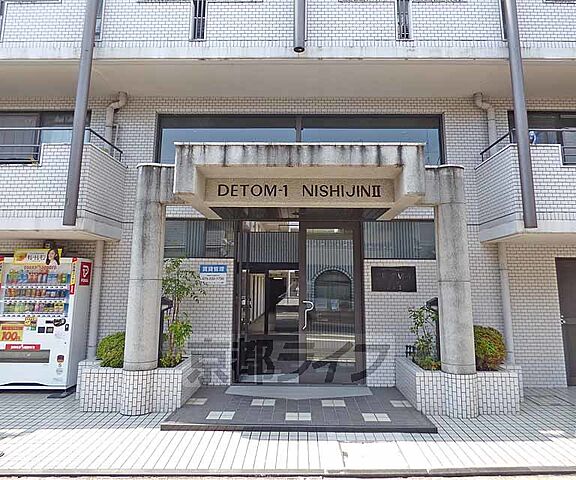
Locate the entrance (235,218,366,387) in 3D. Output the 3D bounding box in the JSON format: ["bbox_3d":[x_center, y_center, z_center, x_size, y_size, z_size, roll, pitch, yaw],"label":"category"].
[{"bbox_3d":[0.170,0.936,5.422,2.018,2.505,0.180,0,-8,1],"label":"entrance"}]

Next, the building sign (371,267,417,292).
[{"bbox_3d":[1.637,0.608,5.321,0.683,0.381,0.035,0,-7,0],"label":"building sign"}]

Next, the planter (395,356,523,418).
[{"bbox_3d":[2.332,1.935,4.641,1.466,0.493,1.047,0,-7,0],"label":"planter"}]

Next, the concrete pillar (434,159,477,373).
[{"bbox_3d":[2.161,0.371,4.521,0.385,2.597,0.385,0,-7,0],"label":"concrete pillar"}]

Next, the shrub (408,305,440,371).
[{"bbox_3d":[1.891,1.321,4.755,0.447,0.849,0.402,0,-7,0],"label":"shrub"}]

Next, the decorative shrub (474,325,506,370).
[{"bbox_3d":[2.701,1.467,4.726,0.553,0.603,0.543,0,-7,0],"label":"decorative shrub"}]

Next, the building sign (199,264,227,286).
[{"bbox_3d":[-1.152,0.542,5.335,0.416,0.298,0.022,0,-7,0],"label":"building sign"}]

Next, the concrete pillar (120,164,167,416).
[{"bbox_3d":[-1.854,0.586,4.525,0.412,3.080,0.412,0,-7,0],"label":"concrete pillar"}]

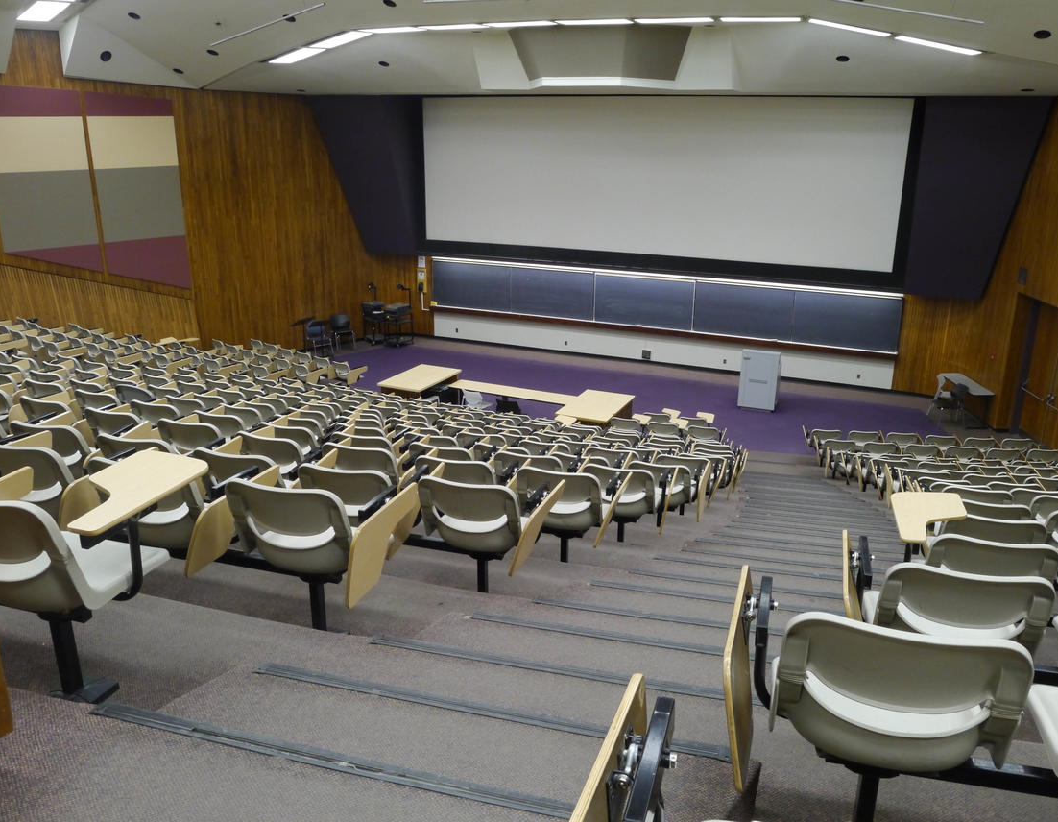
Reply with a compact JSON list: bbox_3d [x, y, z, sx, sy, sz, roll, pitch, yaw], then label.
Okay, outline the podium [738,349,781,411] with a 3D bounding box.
[{"bbox_3d":[4.758,-0.666,18.161,0.740,1.240,0.600,8,19,22],"label":"podium"}]

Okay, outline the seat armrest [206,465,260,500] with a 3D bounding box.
[{"bbox_3d":[-1.095,0.271,3.336,0.030,0.050,0.255,8,19,22],"label":"seat armrest"}]

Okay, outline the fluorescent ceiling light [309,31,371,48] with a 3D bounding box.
[{"bbox_3d":[-3.580,-7.066,16.813,1.200,0.060,0.580,1,15,38],"label":"fluorescent ceiling light"}]

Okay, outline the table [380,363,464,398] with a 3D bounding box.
[{"bbox_3d":[-2.126,-0.303,17.515,0.950,0.750,1.680,8,19,22],"label":"table"}]

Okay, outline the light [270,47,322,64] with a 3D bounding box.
[{"bbox_3d":[-4.614,-7.075,17.614,1.200,0.060,0.580,1,15,38],"label":"light"}]

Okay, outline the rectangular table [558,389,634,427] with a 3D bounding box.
[{"bbox_3d":[1.199,0.249,15.928,0.950,0.750,1.680,8,19,22],"label":"rectangular table"}]

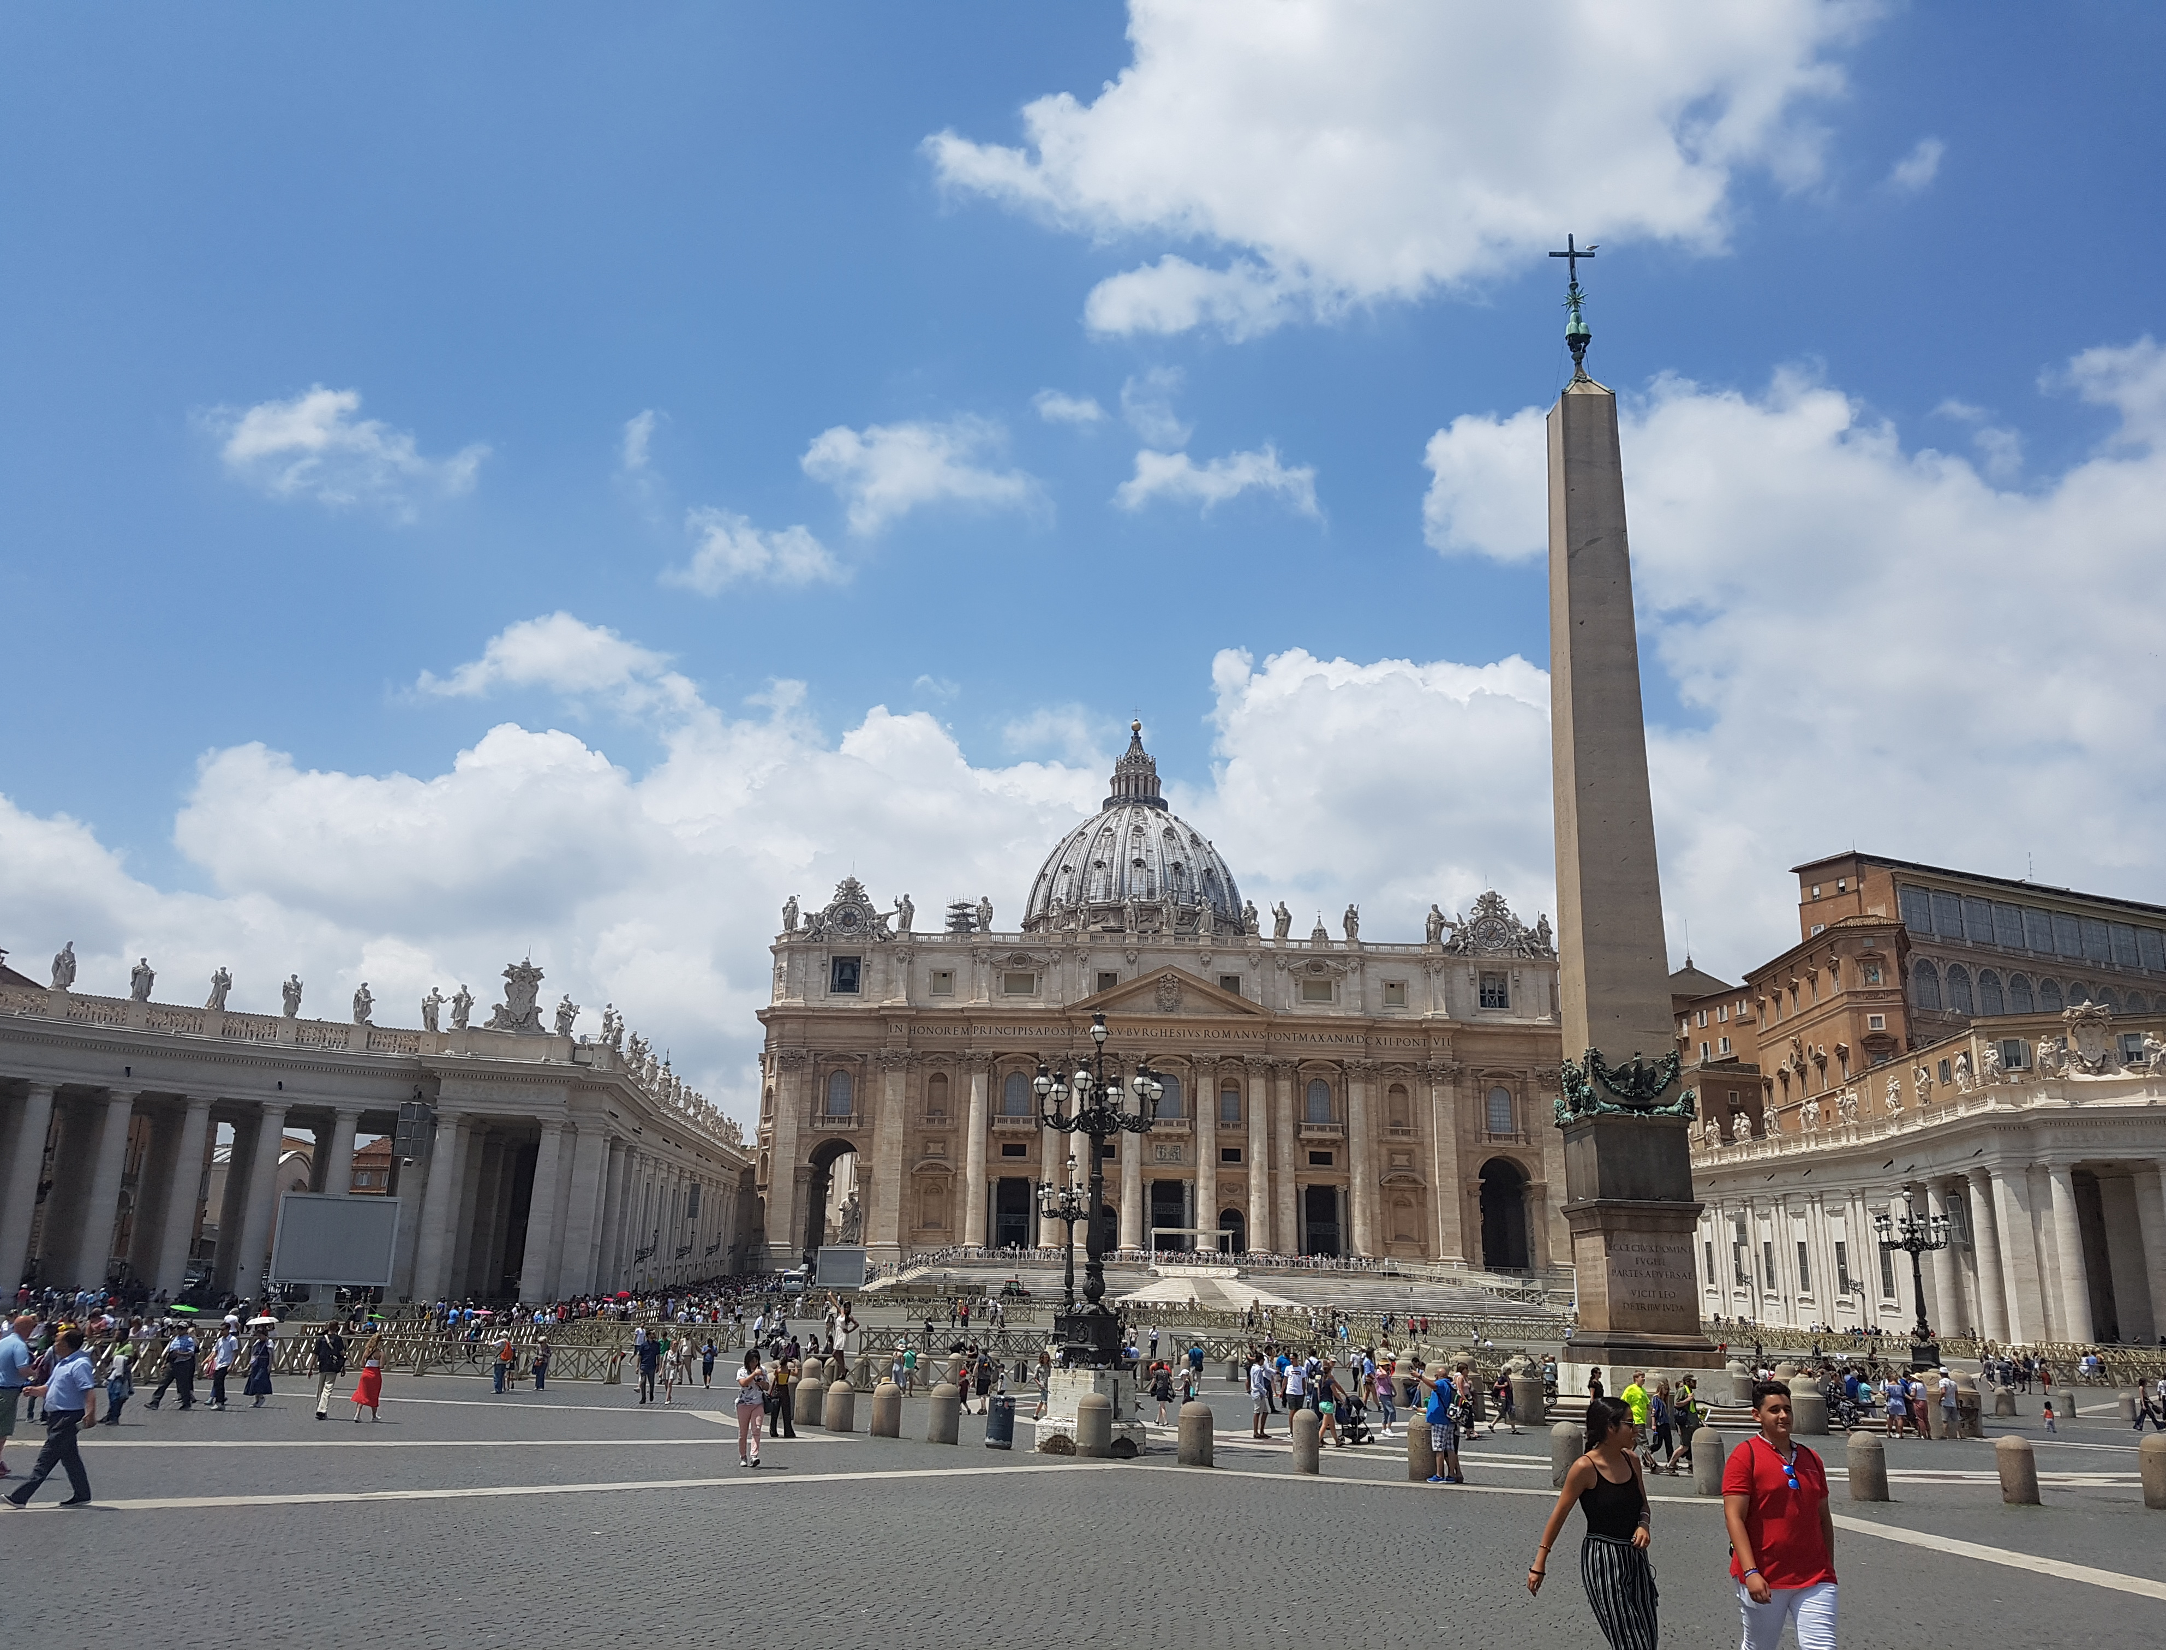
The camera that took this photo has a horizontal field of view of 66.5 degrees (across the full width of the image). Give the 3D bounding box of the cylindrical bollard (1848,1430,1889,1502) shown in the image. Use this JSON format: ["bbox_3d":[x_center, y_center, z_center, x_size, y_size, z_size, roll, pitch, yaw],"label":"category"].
[{"bbox_3d":[12.040,9.835,25.356,0.560,0.977,0.560,-6,-18,23],"label":"cylindrical bollard"}]

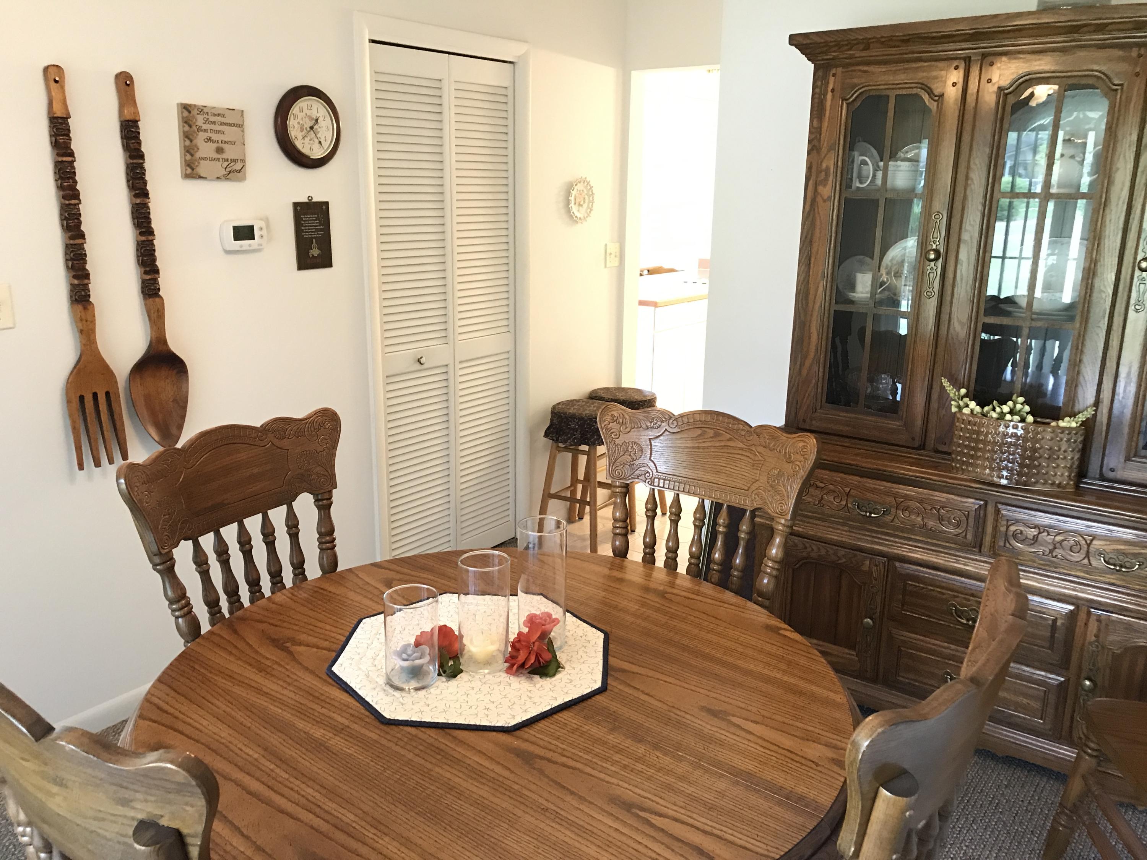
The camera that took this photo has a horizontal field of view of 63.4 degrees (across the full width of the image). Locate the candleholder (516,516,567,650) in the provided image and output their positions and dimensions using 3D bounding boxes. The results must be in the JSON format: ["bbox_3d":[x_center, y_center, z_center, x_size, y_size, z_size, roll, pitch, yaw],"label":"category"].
[{"bbox_3d":[-0.059,0.291,1.749,0.092,0.238,0.092,1,15,0],"label":"candleholder"}]

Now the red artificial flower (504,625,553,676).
[{"bbox_3d":[-0.076,0.376,1.597,0.078,0.070,0.060,9,17,27],"label":"red artificial flower"}]

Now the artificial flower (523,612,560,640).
[{"bbox_3d":[-0.058,0.360,1.705,0.068,0.048,0.068,0,15,-3],"label":"artificial flower"}]

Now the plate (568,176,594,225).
[{"bbox_3d":[0.035,-1.008,4.076,0.027,0.196,0.194,12,19,38],"label":"plate"}]

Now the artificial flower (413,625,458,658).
[{"bbox_3d":[-0.232,0.367,1.608,0.076,0.060,0.065,-12,20,-41],"label":"artificial flower"}]

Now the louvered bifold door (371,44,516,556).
[{"bbox_3d":[-0.484,-0.413,3.656,0.040,1.997,0.725,12,19,38],"label":"louvered bifold door"}]

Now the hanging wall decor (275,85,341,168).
[{"bbox_3d":[-0.847,-0.970,2.975,0.042,0.252,0.252,12,19,38],"label":"hanging wall decor"}]

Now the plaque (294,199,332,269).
[{"bbox_3d":[-0.861,-0.652,3.070,0.014,0.236,0.137,12,19,38],"label":"plaque"}]

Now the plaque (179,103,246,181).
[{"bbox_3d":[-1.066,-0.847,2.747,0.025,0.206,0.196,12,19,38],"label":"plaque"}]

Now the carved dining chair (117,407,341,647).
[{"bbox_3d":[-0.459,0.549,1.917,0.550,1.080,0.520,9,17,27],"label":"carved dining chair"}]

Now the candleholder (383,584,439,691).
[{"bbox_3d":[-0.269,0.347,1.556,0.090,0.149,0.090,0,15,-3],"label":"candleholder"}]

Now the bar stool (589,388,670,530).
[{"bbox_3d":[0.246,0.126,4.449,0.340,0.620,0.340,1,15,0],"label":"bar stool"}]

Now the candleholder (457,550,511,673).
[{"bbox_3d":[-0.153,0.315,1.604,0.088,0.191,0.088,0,15,-3],"label":"candleholder"}]

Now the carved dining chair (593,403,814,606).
[{"bbox_3d":[0.165,0.539,2.096,0.540,1.090,0.540,10,18,32],"label":"carved dining chair"}]

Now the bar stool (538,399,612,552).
[{"bbox_3d":[0.061,0.210,4.101,0.340,0.620,0.340,12,19,38],"label":"bar stool"}]

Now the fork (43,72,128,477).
[{"bbox_3d":[-1.292,-0.405,2.444,0.050,1.040,0.151,11,18,35],"label":"fork"}]

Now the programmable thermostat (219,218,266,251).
[{"bbox_3d":[-1.021,-0.601,2.867,0.032,0.094,0.139,12,19,38],"label":"programmable thermostat"}]

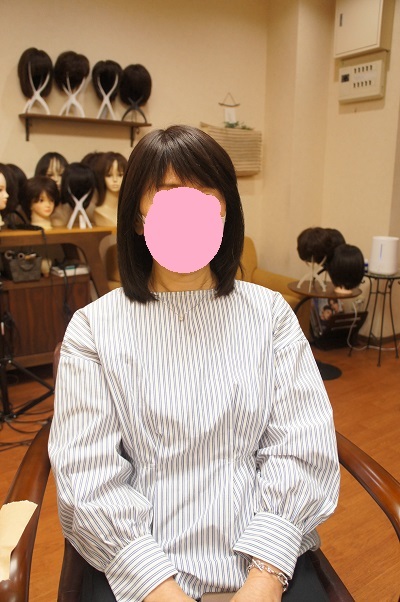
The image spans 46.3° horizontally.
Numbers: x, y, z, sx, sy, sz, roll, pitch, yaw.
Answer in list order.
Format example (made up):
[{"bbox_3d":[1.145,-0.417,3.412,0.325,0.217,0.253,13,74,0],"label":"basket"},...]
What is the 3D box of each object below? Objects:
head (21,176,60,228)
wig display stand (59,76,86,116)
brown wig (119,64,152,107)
[{"bbox_3d":[-0.936,-0.566,2.710,0.225,0.295,0.200,13,19,44],"label":"head"},{"bbox_3d":[-0.788,-1.296,2.851,0.165,0.340,0.165,-6,15,-24],"label":"wig display stand"},{"bbox_3d":[-0.454,-1.525,3.317,0.210,0.273,0.220,-6,15,-22],"label":"brown wig"}]

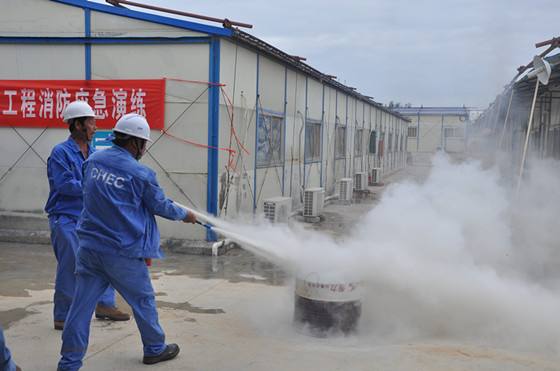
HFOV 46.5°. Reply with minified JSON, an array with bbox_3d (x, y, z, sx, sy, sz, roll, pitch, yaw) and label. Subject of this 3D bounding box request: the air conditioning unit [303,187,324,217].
[{"bbox_3d":[0.678,0.337,12.799,0.270,0.500,0.720,2,4,15],"label":"air conditioning unit"}]

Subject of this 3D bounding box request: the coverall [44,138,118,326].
[{"bbox_3d":[-1.548,0.345,5.060,0.500,1.430,0.520,3,4,20],"label":"coverall"}]

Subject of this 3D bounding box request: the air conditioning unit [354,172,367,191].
[{"bbox_3d":[2.464,-0.118,19.898,0.270,0.500,0.720,2,4,15],"label":"air conditioning unit"}]

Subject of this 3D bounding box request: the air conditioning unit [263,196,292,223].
[{"bbox_3d":[-0.056,0.498,10.236,0.250,0.550,0.800,2,4,15],"label":"air conditioning unit"}]

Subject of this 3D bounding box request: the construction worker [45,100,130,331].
[{"bbox_3d":[-1.504,0.230,5.080,0.580,1.750,0.520,3,4,20],"label":"construction worker"}]

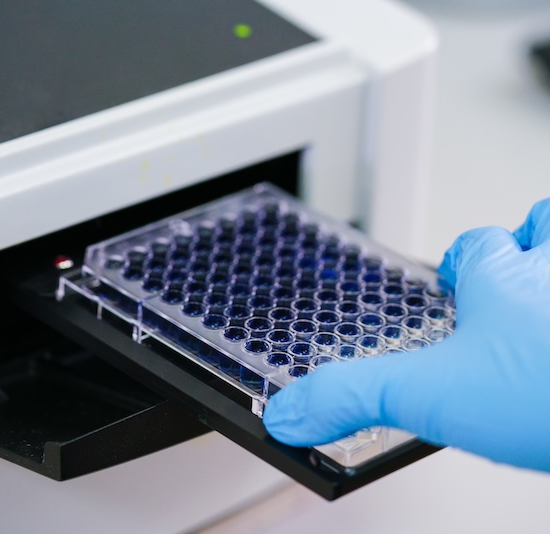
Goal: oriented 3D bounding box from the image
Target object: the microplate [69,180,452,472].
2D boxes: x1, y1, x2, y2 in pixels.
[{"bbox_3d":[0.009,0.015,0.586,0.086,0.014,0.128,-21,36,-37],"label":"microplate"}]

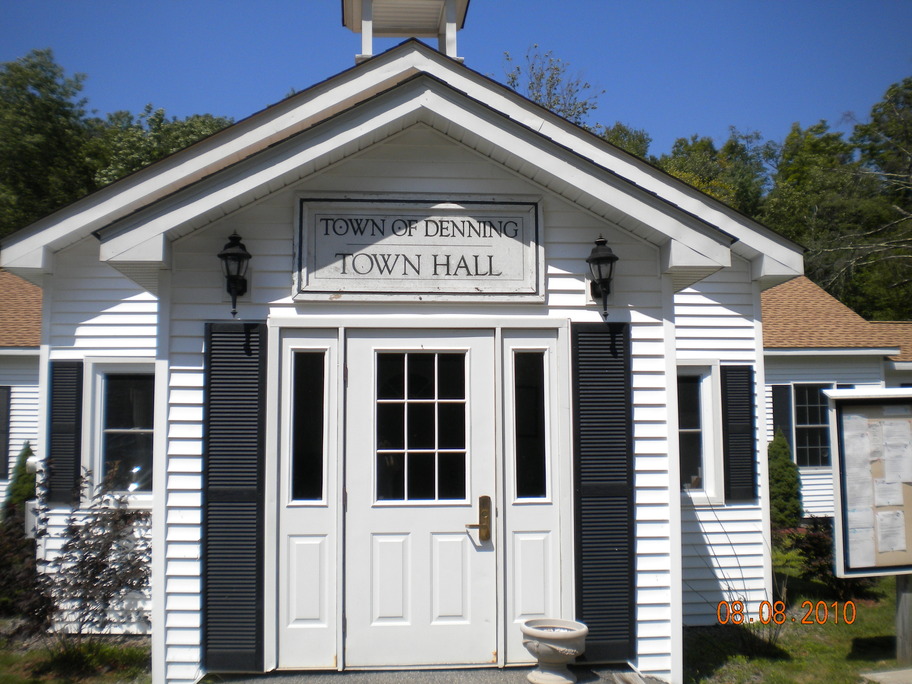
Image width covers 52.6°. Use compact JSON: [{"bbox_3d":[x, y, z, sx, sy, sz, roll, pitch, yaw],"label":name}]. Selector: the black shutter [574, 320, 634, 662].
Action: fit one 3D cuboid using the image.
[{"bbox_3d":[0.891,0.901,5.553,0.365,2.040,0.040,0,-4,-3],"label":"black shutter"}]

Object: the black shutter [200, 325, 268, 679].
[{"bbox_3d":[-1.303,0.905,5.425,0.366,2.043,0.040,0,-4,-3],"label":"black shutter"}]

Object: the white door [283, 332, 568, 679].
[{"bbox_3d":[-0.204,0.932,5.577,1.728,2.031,0.090,0,-4,-3],"label":"white door"}]

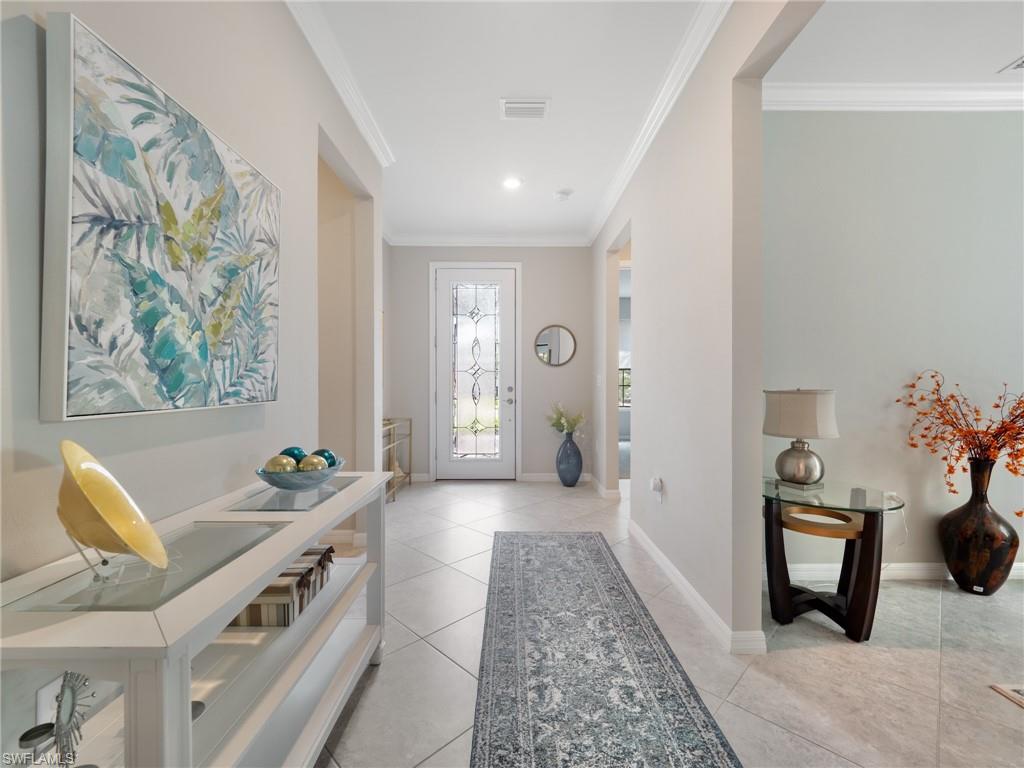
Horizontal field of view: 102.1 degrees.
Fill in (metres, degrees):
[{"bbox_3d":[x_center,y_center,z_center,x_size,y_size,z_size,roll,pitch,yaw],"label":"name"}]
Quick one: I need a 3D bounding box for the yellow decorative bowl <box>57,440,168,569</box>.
[{"bbox_3d":[-0.760,0.244,0.756,0.075,0.290,0.290,-36,22,-34],"label":"yellow decorative bowl"}]

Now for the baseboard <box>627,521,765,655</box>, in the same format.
[{"bbox_3d":[0.977,1.071,2.429,0.153,0.098,1.430,0,0,0],"label":"baseboard"}]

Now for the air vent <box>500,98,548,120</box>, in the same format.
[{"bbox_3d":[0.079,-1.673,2.535,0.300,0.020,0.205,0,0,0],"label":"air vent"}]

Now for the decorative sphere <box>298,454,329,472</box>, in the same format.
[{"bbox_3d":[-0.698,0.299,1.455,0.097,0.097,0.097,0,0,0],"label":"decorative sphere"}]

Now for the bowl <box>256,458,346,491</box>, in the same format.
[{"bbox_3d":[-0.739,0.327,1.464,0.280,0.077,0.280,0,0,0],"label":"bowl"}]

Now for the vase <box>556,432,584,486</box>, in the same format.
[{"bbox_3d":[0.642,0.837,4.620,0.290,0.595,0.290,0,0,0],"label":"vase"}]

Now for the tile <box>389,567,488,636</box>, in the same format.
[{"bbox_3d":[-0.406,1.139,2.216,0.535,0.010,0.535,0,0,45],"label":"tile"}]

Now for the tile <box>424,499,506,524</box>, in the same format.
[{"bbox_3d":[-0.409,1.139,3.680,0.535,0.010,0.535,0,0,45],"label":"tile"}]

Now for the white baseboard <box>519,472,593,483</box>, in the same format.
[{"bbox_3d":[0.515,1.072,4.760,0.817,0.097,0.016,0,0,0],"label":"white baseboard"}]

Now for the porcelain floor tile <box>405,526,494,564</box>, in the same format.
[{"bbox_3d":[-0.410,1.125,2.920,0.508,0.010,0.508,0,0,-45],"label":"porcelain floor tile"}]

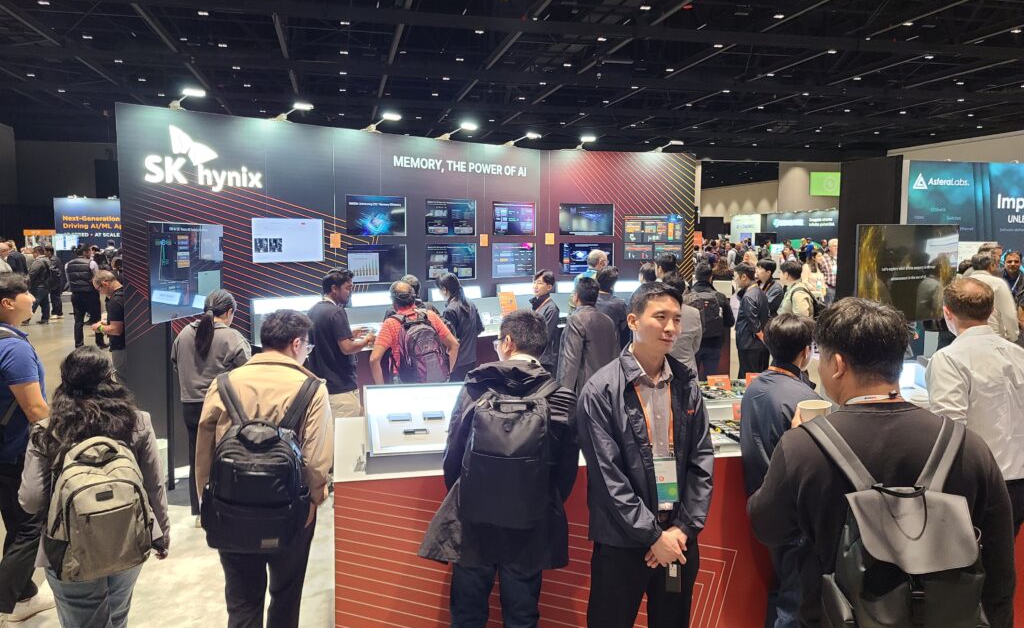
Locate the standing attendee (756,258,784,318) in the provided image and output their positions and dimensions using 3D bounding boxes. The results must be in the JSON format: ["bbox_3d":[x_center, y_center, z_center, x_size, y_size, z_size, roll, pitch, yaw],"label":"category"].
[{"bbox_3d":[2.707,0.282,8.072,0.360,1.719,0.500,2,6,17],"label":"standing attendee"}]

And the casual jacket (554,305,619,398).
[{"bbox_3d":[0.575,0.288,5.861,0.530,0.723,0.340,-4,7,-34],"label":"casual jacket"}]

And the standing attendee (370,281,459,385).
[{"bbox_3d":[-0.733,0.590,5.788,0.600,1.663,0.460,-4,7,-33],"label":"standing attendee"}]

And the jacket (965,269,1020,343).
[{"bbox_3d":[4.168,-0.018,6.734,0.360,0.751,0.560,-6,8,-43],"label":"jacket"}]

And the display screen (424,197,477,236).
[{"bbox_3d":[-0.670,-1.056,8.452,0.730,0.420,0.060,-5,8,-43],"label":"display screen"}]

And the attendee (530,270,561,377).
[{"bbox_3d":[0.318,0.443,7.088,0.290,1.710,0.450,-2,7,-22],"label":"attendee"}]

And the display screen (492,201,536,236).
[{"bbox_3d":[0.032,-1.122,9.116,0.730,0.420,0.060,-5,8,-43],"label":"display screen"}]

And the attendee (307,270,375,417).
[{"bbox_3d":[-1.253,0.531,5.584,0.500,1.735,0.520,-6,8,-43],"label":"attendee"}]

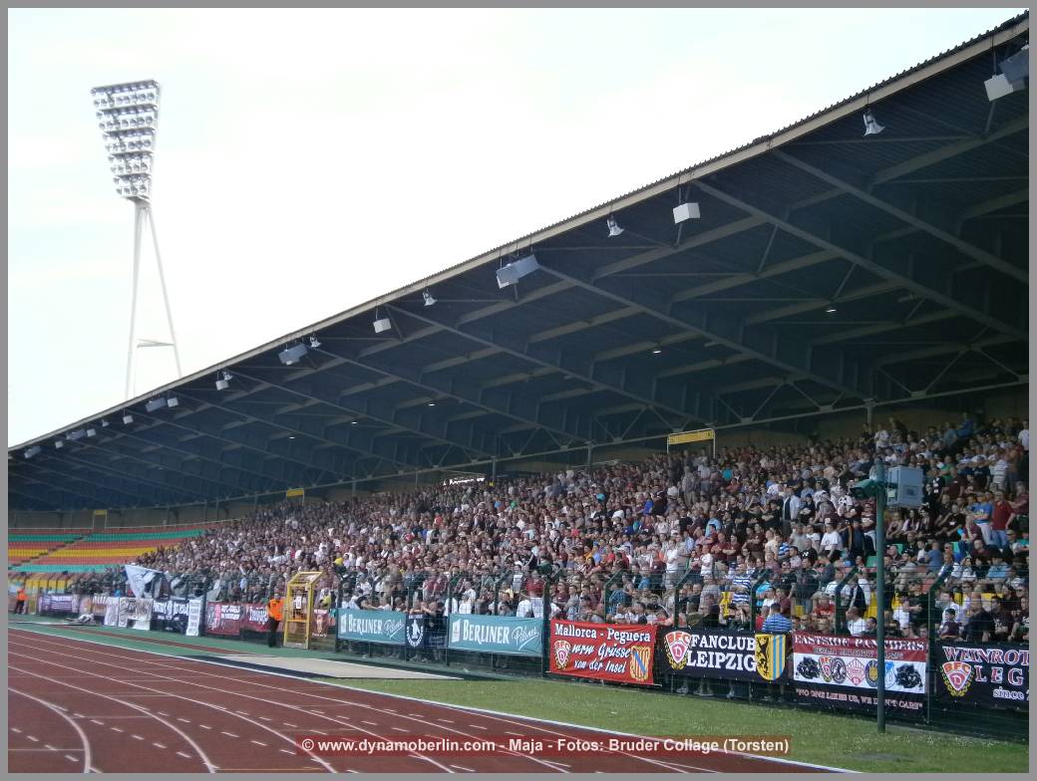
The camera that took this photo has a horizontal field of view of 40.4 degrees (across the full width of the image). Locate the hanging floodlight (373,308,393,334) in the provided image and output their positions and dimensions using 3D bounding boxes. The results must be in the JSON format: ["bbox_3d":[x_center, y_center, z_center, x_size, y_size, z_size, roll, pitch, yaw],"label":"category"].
[{"bbox_3d":[-4.860,-2.310,50.390,0.360,0.380,0.570,-17,2,-30],"label":"hanging floodlight"}]

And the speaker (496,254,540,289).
[{"bbox_3d":[-0.021,-3.542,41.739,0.600,0.470,1.300,-25,5,-28],"label":"speaker"}]

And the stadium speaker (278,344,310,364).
[{"bbox_3d":[-9.205,-1.485,57.647,0.580,0.450,1.300,-25,5,-28],"label":"stadium speaker"}]

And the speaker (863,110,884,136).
[{"bbox_3d":[7.271,-5.486,28.852,0.460,0.460,0.460,-22,5,-30],"label":"speaker"}]

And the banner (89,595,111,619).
[{"bbox_3d":[-21.242,10.963,71.634,0.060,1.150,3.000,6,-10,-29],"label":"banner"}]

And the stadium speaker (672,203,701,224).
[{"bbox_3d":[4.160,-4.360,34.780,0.360,0.380,0.570,-5,-4,-30],"label":"stadium speaker"}]

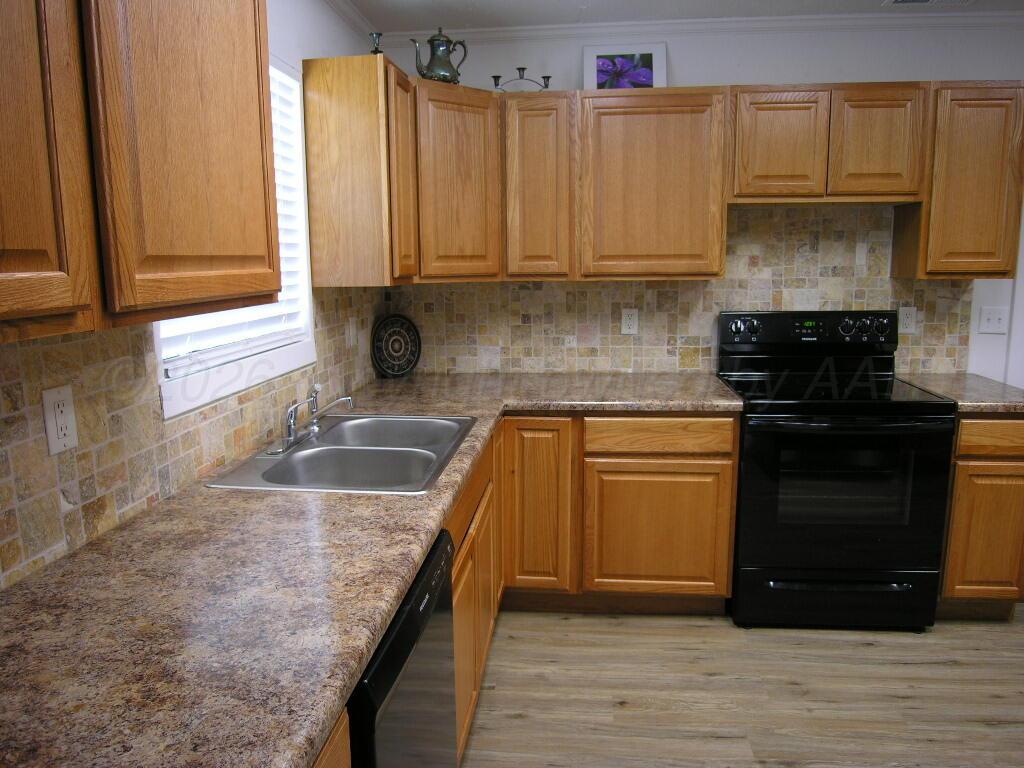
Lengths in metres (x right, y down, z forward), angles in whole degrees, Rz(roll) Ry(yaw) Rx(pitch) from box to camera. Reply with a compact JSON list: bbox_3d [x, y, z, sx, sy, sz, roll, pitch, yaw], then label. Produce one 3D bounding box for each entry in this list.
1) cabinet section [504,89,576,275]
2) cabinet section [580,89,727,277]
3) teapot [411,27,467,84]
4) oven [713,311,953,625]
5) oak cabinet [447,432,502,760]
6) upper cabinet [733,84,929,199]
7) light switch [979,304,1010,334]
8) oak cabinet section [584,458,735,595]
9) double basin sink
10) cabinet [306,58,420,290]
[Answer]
[{"bbox_3d":[0.123,-0.835,3.102,0.311,0.766,0.310,0,9,5],"label":"cabinet section"},{"bbox_3d":[0.591,-0.834,3.058,0.618,0.766,0.310,0,9,5],"label":"cabinet section"},{"bbox_3d":[-0.282,-1.279,2.767,0.222,0.224,0.135,-4,9,-18],"label":"teapot"},{"bbox_3d":[1.273,0.325,2.932,0.756,1.203,0.675,0,9,5],"label":"oven"},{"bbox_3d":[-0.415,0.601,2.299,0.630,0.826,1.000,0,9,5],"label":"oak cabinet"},{"bbox_3d":[1.277,-0.982,2.970,0.763,0.460,0.310,0,9,5],"label":"upper cabinet"},{"bbox_3d":[2.140,-0.282,3.152,0.125,0.120,0.012,0,9,5],"label":"light switch"},{"bbox_3d":[0.599,0.520,3.095,0.590,0.565,0.600,0,9,5],"label":"oak cabinet section"},{"bbox_3d":[-0.422,0.268,2.050,0.545,0.185,0.826,0,9,5],"label":"double basin sink"},{"bbox_3d":[-0.544,-0.745,2.580,0.310,0.766,0.290,0,9,5],"label":"cabinet"}]

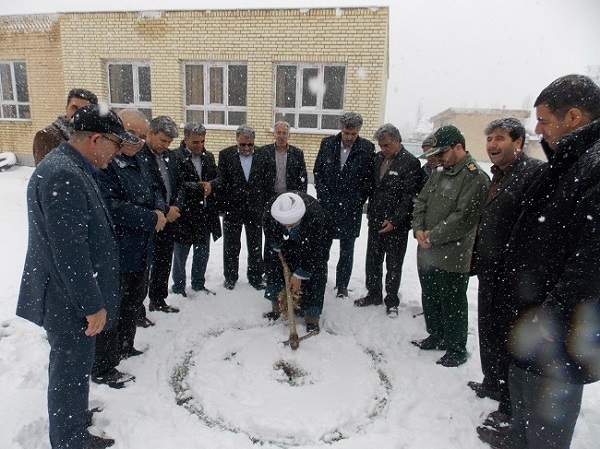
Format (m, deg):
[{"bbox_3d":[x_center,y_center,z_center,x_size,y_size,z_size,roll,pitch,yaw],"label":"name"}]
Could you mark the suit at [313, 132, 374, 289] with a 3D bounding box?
[{"bbox_3d":[0.448,-0.090,3.980,0.580,1.540,0.340,6,13,14],"label":"suit"}]

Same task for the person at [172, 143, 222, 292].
[{"bbox_3d":[-1.063,-0.085,3.977,0.550,1.580,0.400,-2,11,-27],"label":"person"}]

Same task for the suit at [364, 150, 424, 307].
[{"bbox_3d":[0.909,0.018,3.925,0.550,1.480,0.380,9,11,30],"label":"suit"}]

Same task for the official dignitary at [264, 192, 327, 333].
[{"bbox_3d":[-0.028,0.291,3.297,0.560,1.170,0.780,4,10,7],"label":"official dignitary"}]

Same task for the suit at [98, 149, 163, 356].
[{"bbox_3d":[-1.111,0.240,2.555,0.420,1.390,0.530,5,13,12],"label":"suit"}]

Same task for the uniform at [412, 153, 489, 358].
[{"bbox_3d":[1.090,0.246,2.914,0.390,1.460,0.540,-5,15,-31],"label":"uniform"}]

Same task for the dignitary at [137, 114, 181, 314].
[{"bbox_3d":[-1.196,-0.039,3.382,0.420,1.680,0.530,11,13,40],"label":"dignitary"}]

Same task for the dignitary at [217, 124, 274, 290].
[{"bbox_3d":[-0.543,-0.165,4.197,0.580,1.710,0.380,2,10,-5],"label":"dignitary"}]

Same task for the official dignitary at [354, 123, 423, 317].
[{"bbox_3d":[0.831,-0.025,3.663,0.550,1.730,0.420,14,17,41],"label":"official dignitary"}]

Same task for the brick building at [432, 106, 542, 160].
[{"bbox_3d":[11.209,-5.366,24.825,4.500,3.080,6.400,4,10,6],"label":"brick building"}]

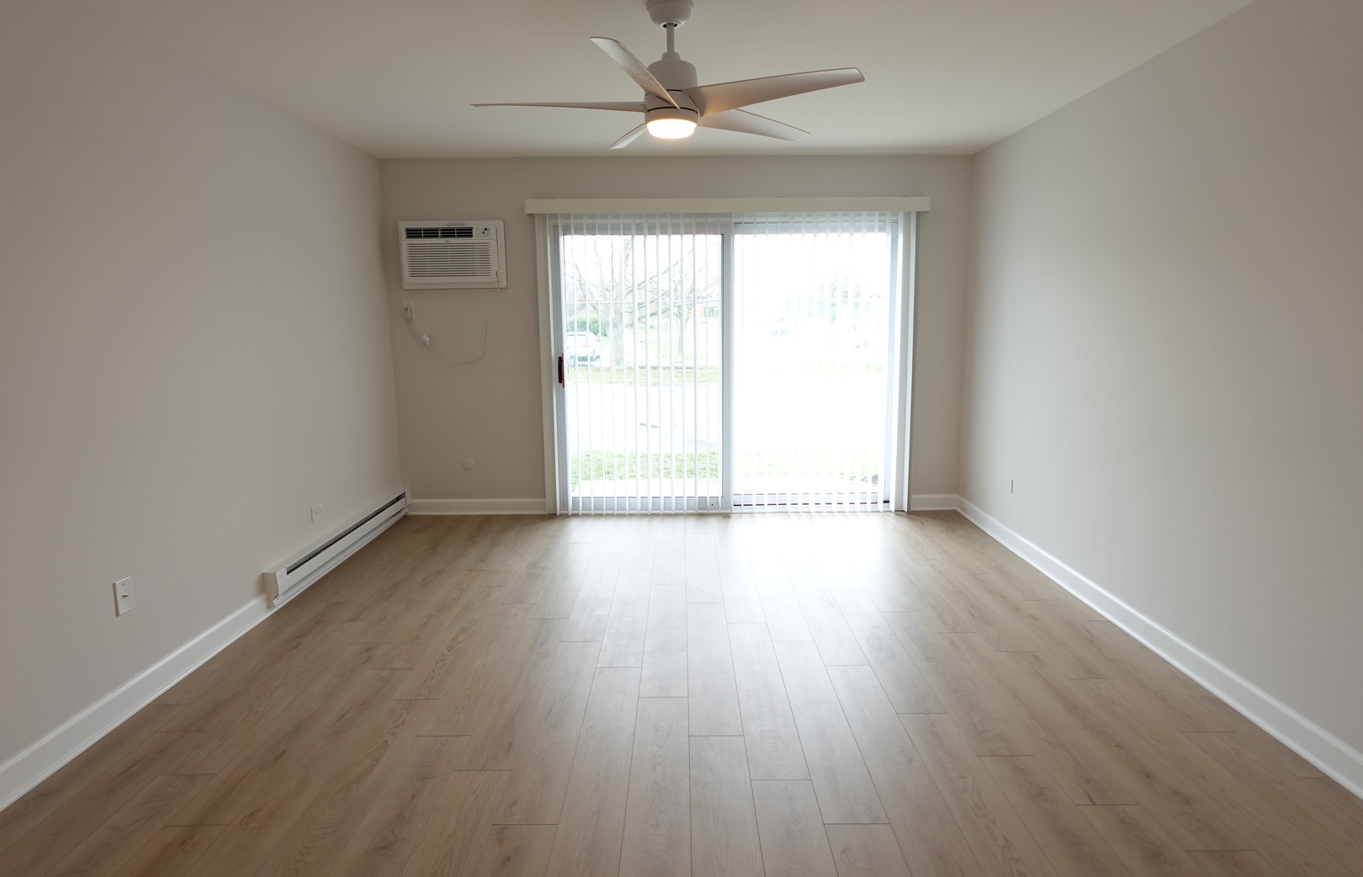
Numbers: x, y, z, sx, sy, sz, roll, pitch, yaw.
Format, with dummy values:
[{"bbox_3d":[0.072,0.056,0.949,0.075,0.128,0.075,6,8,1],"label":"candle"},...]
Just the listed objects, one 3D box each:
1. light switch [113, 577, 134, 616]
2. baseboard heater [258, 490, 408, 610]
[{"bbox_3d":[-1.973,0.562,2.688,0.014,0.117,0.073,-1,9,0],"label":"light switch"},{"bbox_3d":[-1.949,0.583,4.476,0.070,0.178,1.792,-1,9,0],"label":"baseboard heater"}]

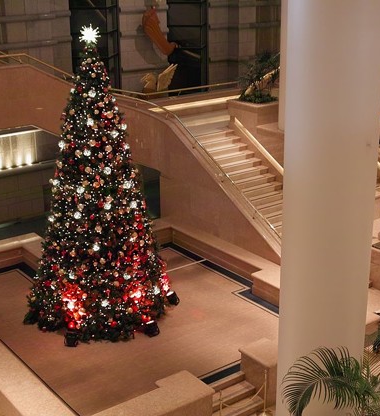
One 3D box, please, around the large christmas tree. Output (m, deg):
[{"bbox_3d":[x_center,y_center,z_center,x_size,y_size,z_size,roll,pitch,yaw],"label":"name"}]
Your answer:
[{"bbox_3d":[-1.956,-0.631,14.600,3.200,5.960,3.200,-1,18,0],"label":"large christmas tree"}]

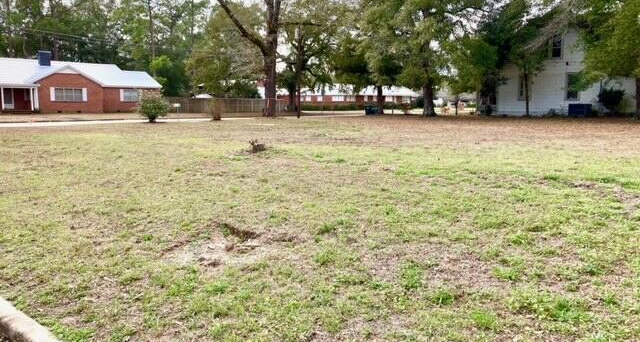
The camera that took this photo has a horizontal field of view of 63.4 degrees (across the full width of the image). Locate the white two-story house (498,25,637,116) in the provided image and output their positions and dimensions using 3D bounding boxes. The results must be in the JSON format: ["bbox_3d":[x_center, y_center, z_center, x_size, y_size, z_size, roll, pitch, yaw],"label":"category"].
[{"bbox_3d":[20.387,-8.515,42.271,9.500,7.800,9.000,4,9,28],"label":"white two-story house"}]

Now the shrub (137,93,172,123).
[{"bbox_3d":[-10.763,-4.055,33.461,2.200,1.950,2.100,0,8,0],"label":"shrub"}]

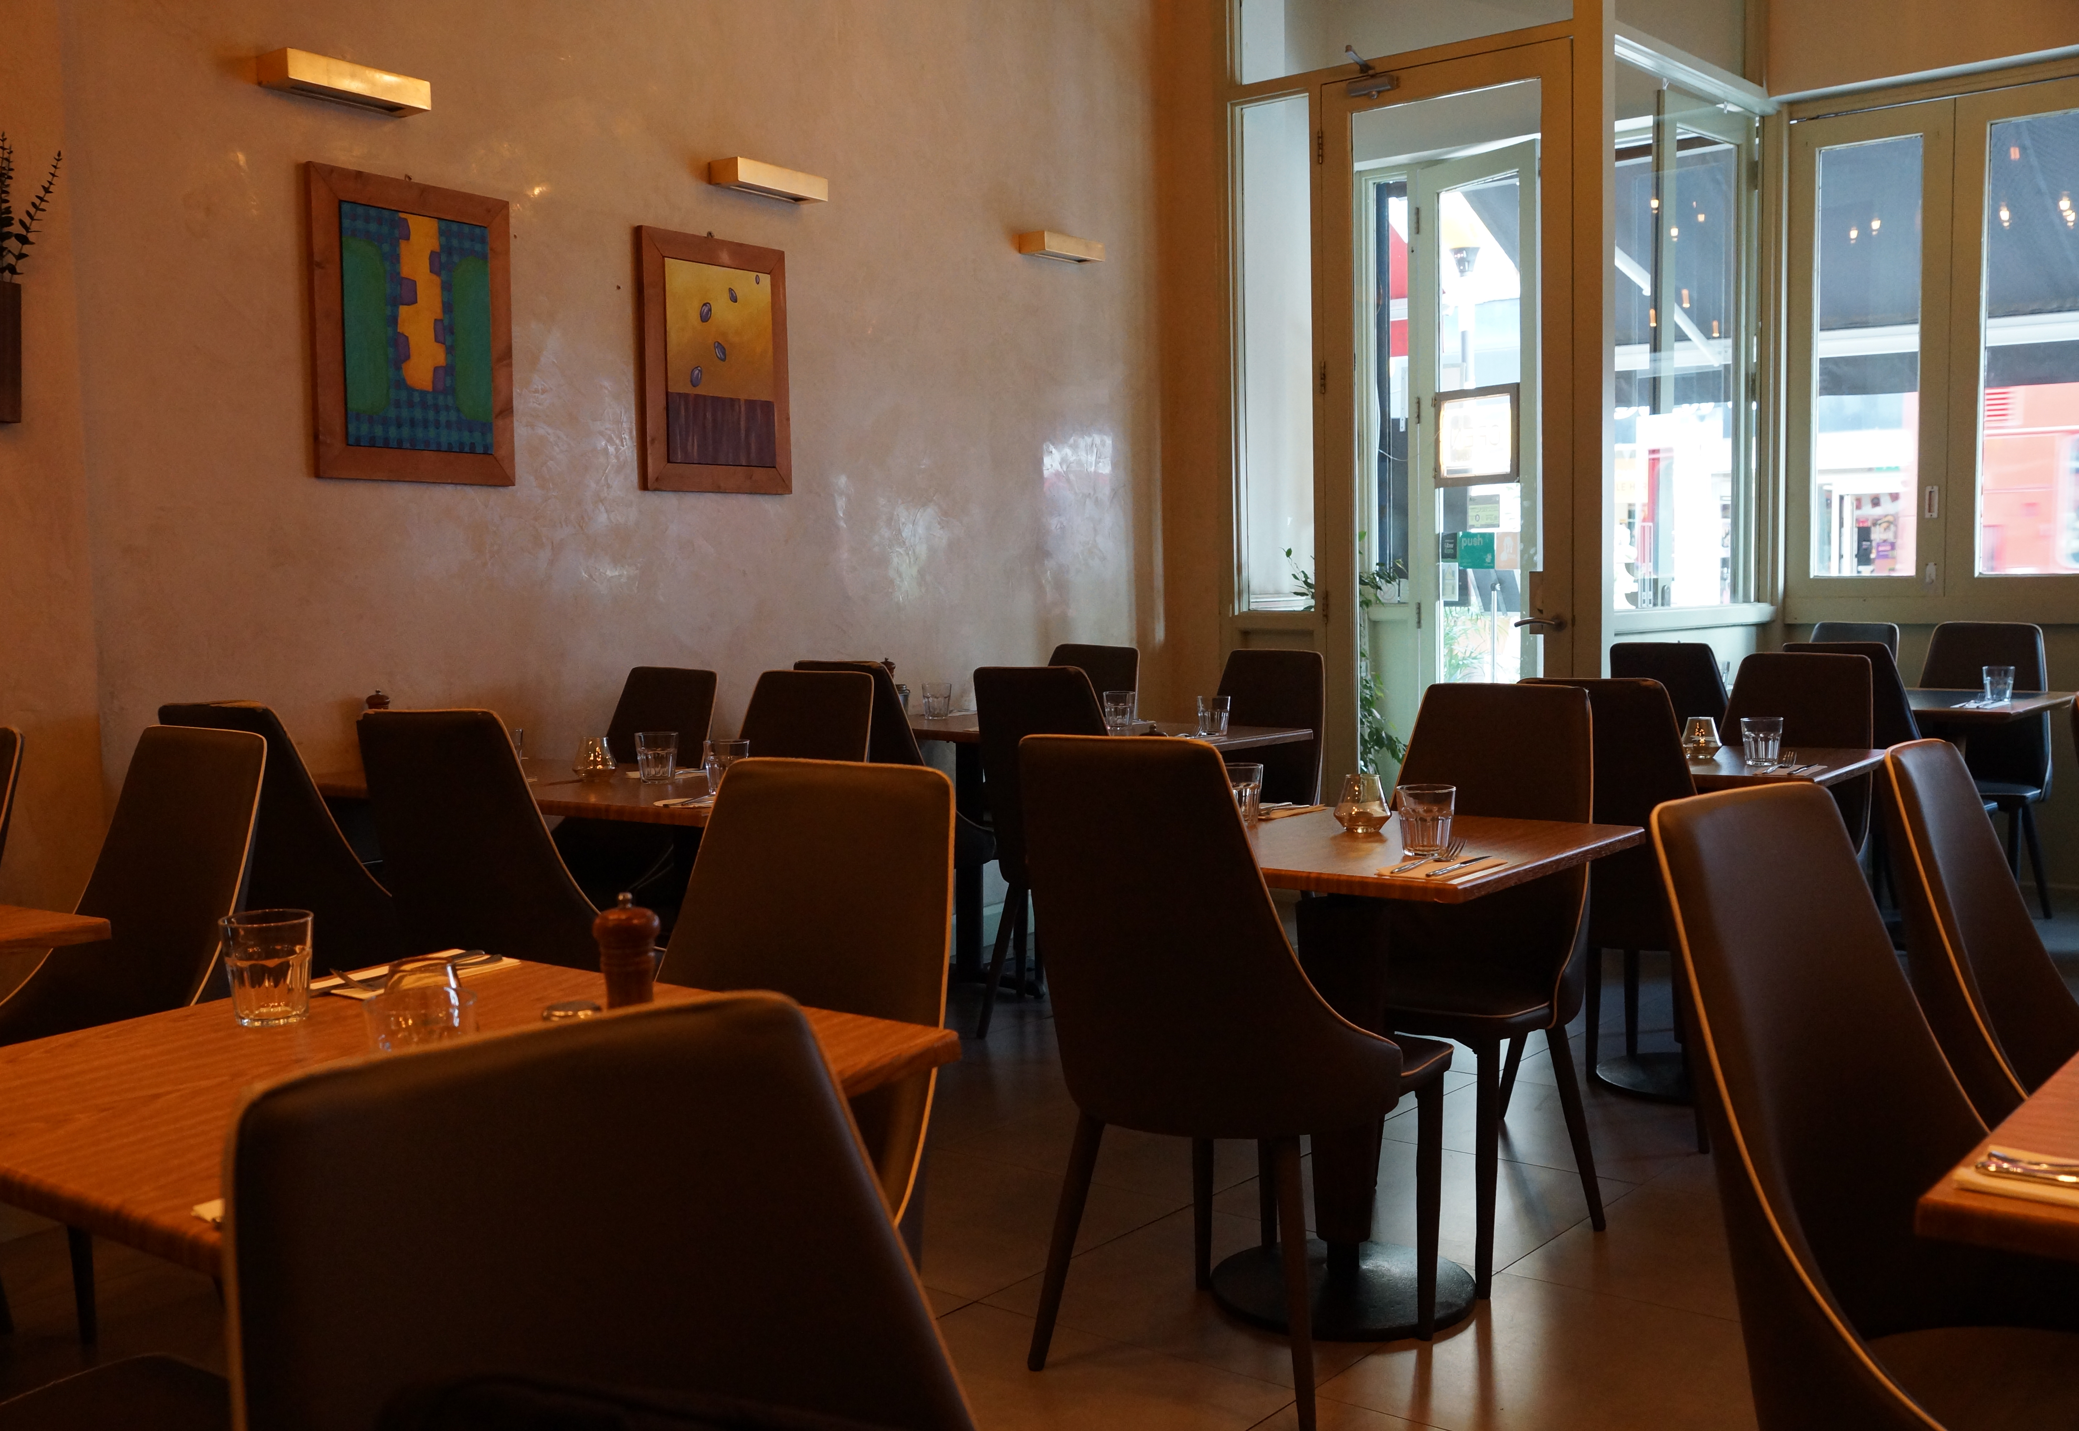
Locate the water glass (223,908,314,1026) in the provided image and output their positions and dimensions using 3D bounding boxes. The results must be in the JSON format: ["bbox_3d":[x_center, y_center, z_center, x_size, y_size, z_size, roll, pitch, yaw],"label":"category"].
[{"bbox_3d":[-0.725,0.241,1.857,0.088,0.094,0.088,2,5,35],"label":"water glass"}]

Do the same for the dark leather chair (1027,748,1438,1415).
[{"bbox_3d":[0.279,0.493,2.906,0.500,0.960,0.560,2,5,35],"label":"dark leather chair"}]

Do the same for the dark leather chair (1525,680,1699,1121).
[{"bbox_3d":[1.305,0.392,4.278,0.490,0.965,0.585,2,5,39],"label":"dark leather chair"}]

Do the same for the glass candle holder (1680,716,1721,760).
[{"bbox_3d":[1.494,0.046,4.440,0.095,0.097,0.095,2,5,36],"label":"glass candle holder"}]

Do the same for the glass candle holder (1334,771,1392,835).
[{"bbox_3d":[0.538,0.143,3.280,0.095,0.097,0.095,-1,4,0],"label":"glass candle holder"}]

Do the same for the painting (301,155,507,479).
[{"bbox_3d":[-1.417,-0.869,4.458,0.035,0.670,0.530,2,5,35],"label":"painting"}]

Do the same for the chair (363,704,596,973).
[{"bbox_3d":[-0.928,0.460,3.748,0.490,0.965,0.585,1,4,32],"label":"chair"}]

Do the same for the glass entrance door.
[{"bbox_3d":[1.250,-0.659,6.122,0.820,2.660,0.055,2,5,39],"label":"glass entrance door"}]

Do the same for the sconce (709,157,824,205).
[{"bbox_3d":[-0.805,-1.593,5.882,0.118,0.067,0.383,2,5,36],"label":"sconce"}]

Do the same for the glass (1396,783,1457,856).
[{"bbox_3d":[0.556,0.150,2.821,0.088,0.094,0.088,2,5,35],"label":"glass"}]

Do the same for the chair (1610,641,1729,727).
[{"bbox_3d":[2.015,0.238,6.095,0.500,0.960,0.560,2,5,36],"label":"chair"}]

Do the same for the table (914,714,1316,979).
[{"bbox_3d":[0.056,0.409,5.529,1.280,0.750,0.700,2,5,36],"label":"table"}]

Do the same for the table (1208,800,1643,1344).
[{"bbox_3d":[0.493,0.573,3.216,0.740,0.750,0.740,2,5,36],"label":"table"}]

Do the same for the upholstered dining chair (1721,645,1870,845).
[{"bbox_3d":[1.782,0.349,4.844,0.490,0.965,0.585,2,5,40],"label":"upholstered dining chair"}]

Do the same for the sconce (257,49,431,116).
[{"bbox_3d":[-1.406,-1.282,3.999,0.092,0.058,0.345,2,5,34],"label":"sconce"}]

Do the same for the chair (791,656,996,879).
[{"bbox_3d":[-0.402,0.327,5.719,0.490,0.965,0.585,2,5,36],"label":"chair"}]

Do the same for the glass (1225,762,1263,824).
[{"bbox_3d":[0.320,0.129,3.176,0.088,0.094,0.088,-1,4,0],"label":"glass"}]

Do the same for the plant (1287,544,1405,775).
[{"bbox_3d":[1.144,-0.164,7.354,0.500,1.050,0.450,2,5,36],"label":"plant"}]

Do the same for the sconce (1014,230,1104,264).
[{"bbox_3d":[0.089,-1.683,7.103,0.115,0.067,0.380,2,5,36],"label":"sconce"}]

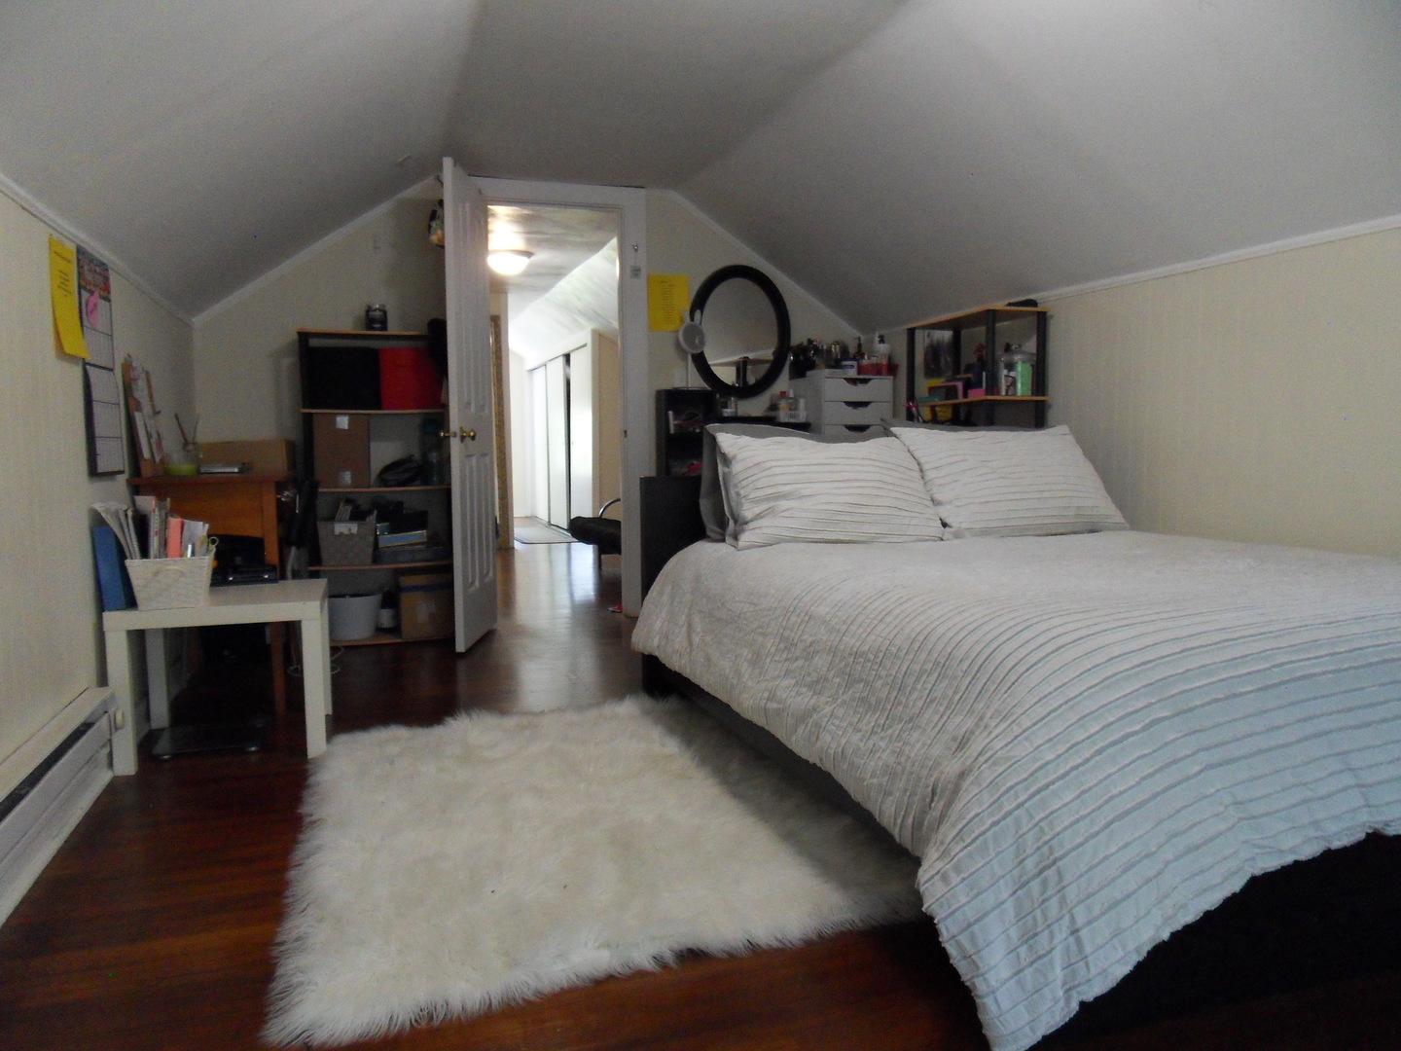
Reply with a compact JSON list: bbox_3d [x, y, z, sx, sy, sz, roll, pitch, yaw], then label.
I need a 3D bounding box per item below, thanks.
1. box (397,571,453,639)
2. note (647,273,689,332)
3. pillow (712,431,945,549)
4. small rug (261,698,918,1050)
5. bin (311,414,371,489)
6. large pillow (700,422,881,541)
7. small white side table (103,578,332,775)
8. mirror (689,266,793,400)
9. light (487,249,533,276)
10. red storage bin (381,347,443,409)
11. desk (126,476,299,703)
[{"bbox_3d":[-1.270,0.355,4.510,0.240,0.290,0.270,-2,5,-19],"label":"box"},{"bbox_3d":[-0.162,-1.134,4.951,0.216,0.282,0.008,-2,5,-19],"label":"note"},{"bbox_3d":[0.417,-0.121,3.124,0.710,0.432,0.160,-2,-33,-19],"label":"pillow"},{"bbox_3d":[-0.331,0.663,2.364,1.200,0.050,1.530,-2,5,-19],"label":"small rug"},{"bbox_3d":[-1.575,-0.330,4.279,0.225,0.310,0.260,-2,5,-19],"label":"bin"},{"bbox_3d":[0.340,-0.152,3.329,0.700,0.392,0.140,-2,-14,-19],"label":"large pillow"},{"bbox_3d":[-1.440,0.434,2.993,0.550,0.450,0.550,-2,5,-19],"label":"small white side table"},{"bbox_3d":[0.208,-1.002,5.076,0.570,0.692,0.040,-2,5,-19],"label":"mirror"},{"bbox_3d":[-1.301,-1.764,6.575,0.320,0.130,0.320,-2,5,-19],"label":"light"},{"bbox_3d":[-1.320,-0.661,4.420,0.265,0.270,0.270,-2,5,-19],"label":"red storage bin"},{"bbox_3d":[-1.704,0.219,3.534,0.430,0.790,0.830,-2,5,-19],"label":"desk"}]

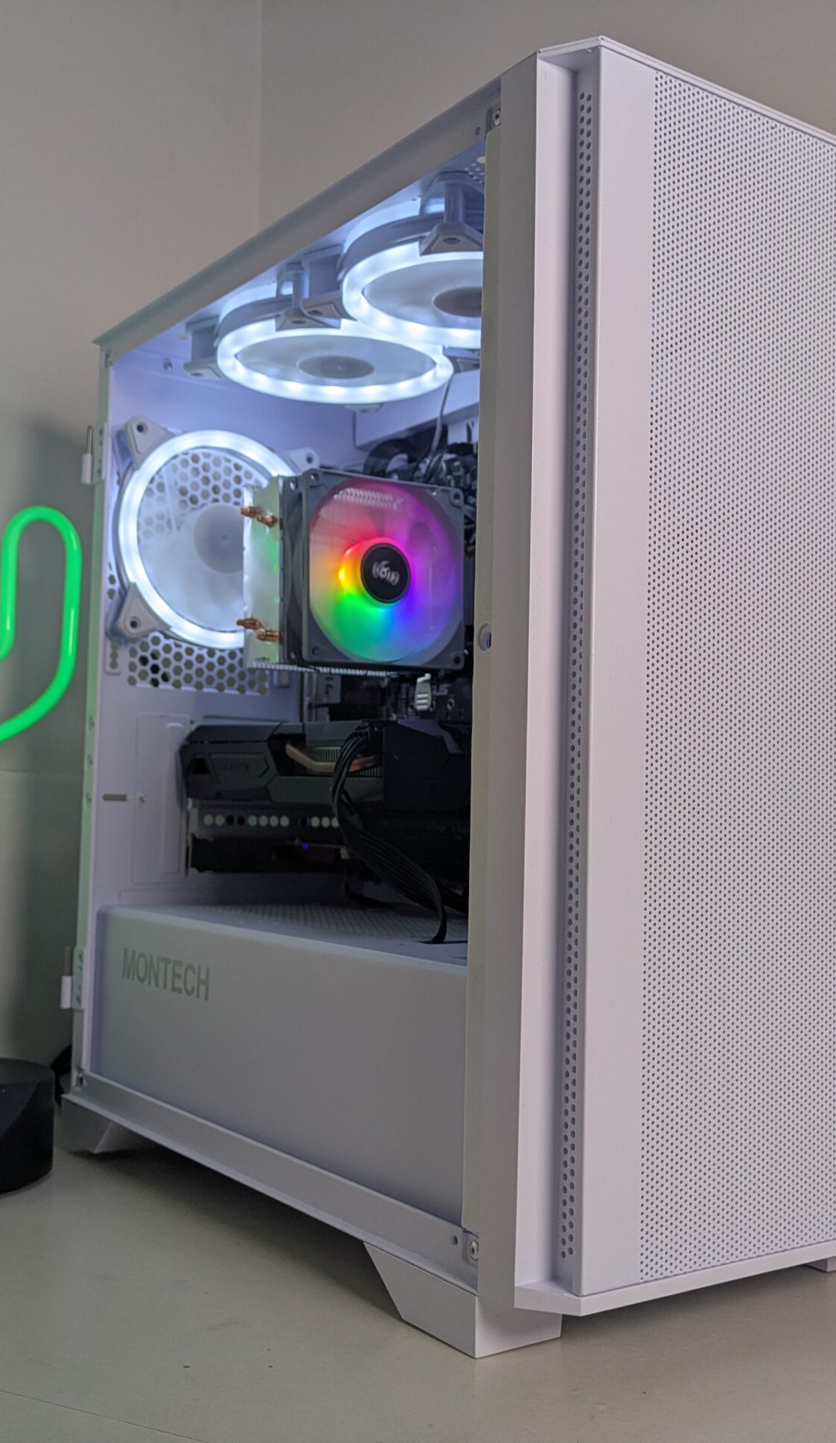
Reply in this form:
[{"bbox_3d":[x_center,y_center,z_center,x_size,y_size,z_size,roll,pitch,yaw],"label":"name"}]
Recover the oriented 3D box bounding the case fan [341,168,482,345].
[{"bbox_3d":[0.026,-0.198,0.623,0.120,0.026,0.120,4,-5,-35],"label":"case fan"}]

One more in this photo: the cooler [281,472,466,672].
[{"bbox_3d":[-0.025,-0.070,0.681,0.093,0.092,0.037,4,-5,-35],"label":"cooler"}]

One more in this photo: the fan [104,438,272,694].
[{"bbox_3d":[-0.115,-0.101,0.782,0.120,0.120,0.026,4,-5,-35],"label":"fan"}]

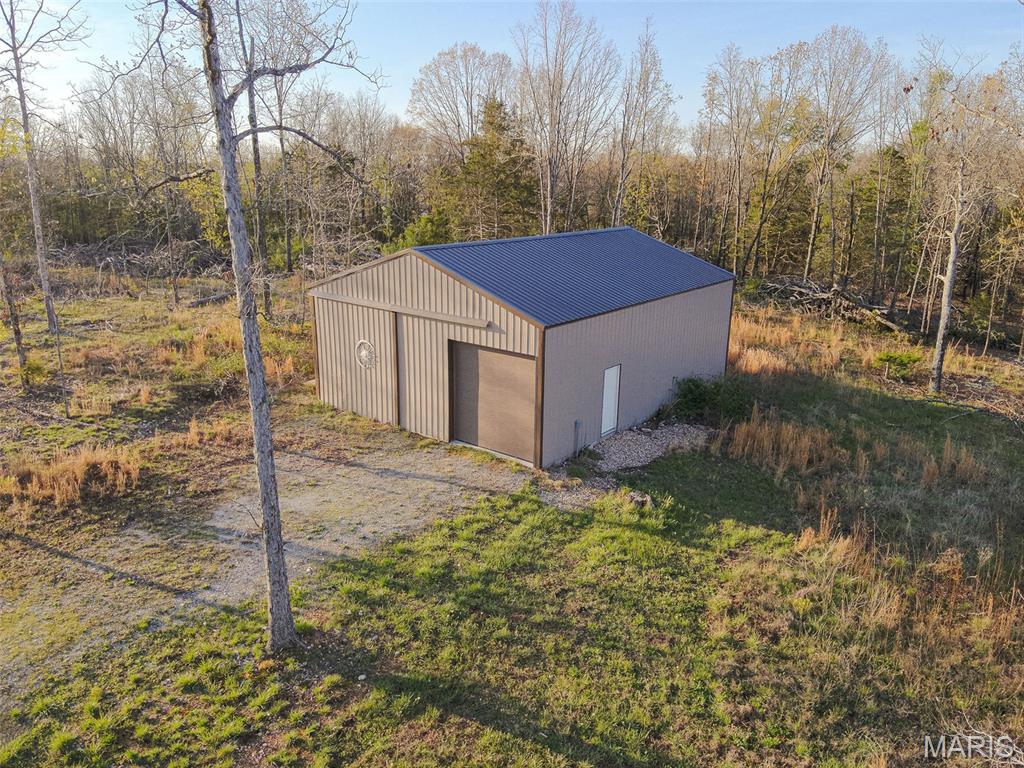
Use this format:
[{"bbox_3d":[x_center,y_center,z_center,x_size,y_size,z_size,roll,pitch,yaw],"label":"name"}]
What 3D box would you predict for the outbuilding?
[{"bbox_3d":[0.947,-2.478,24.911,9.180,5.306,12.080,13,20,36],"label":"outbuilding"}]

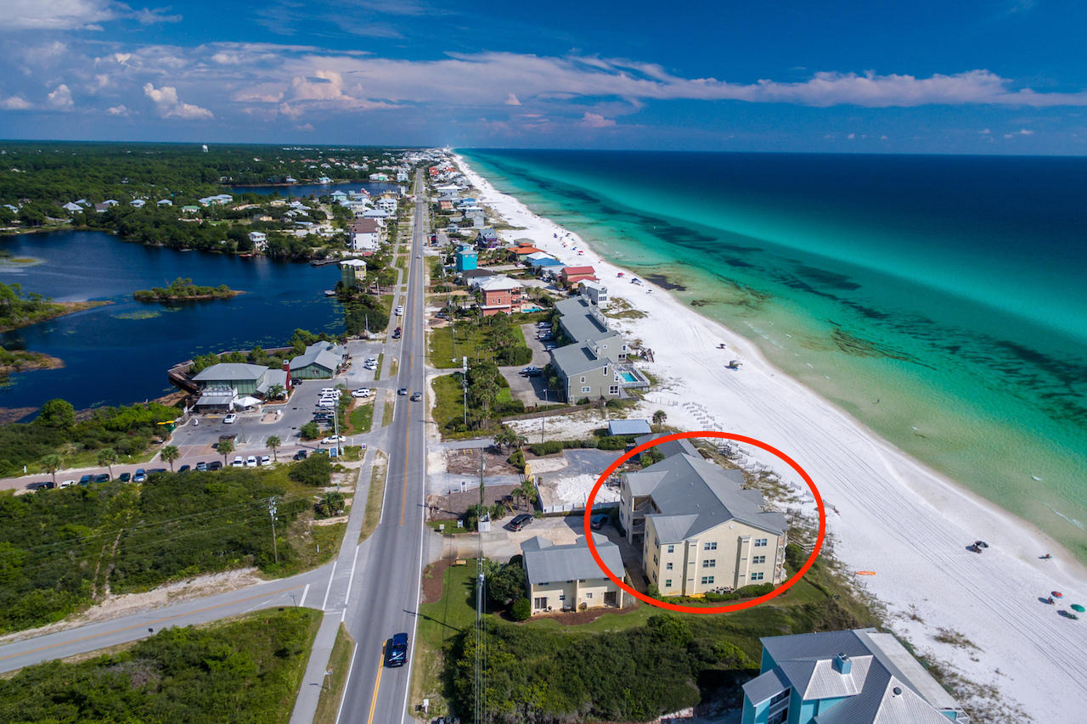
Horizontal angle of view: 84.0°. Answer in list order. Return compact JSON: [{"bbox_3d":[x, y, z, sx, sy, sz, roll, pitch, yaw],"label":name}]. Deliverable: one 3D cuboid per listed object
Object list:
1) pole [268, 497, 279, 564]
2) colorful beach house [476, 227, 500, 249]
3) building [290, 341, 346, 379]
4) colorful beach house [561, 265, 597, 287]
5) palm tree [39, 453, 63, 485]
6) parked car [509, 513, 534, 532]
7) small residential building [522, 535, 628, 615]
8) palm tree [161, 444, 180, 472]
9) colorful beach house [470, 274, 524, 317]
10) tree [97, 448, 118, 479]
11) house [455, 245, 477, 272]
[{"bbox_3d":[-41.892,26.197,92.979,1.200,12.200,0.800,-3,20,-9],"label":"pole"},{"bbox_3d":[-33.999,-76.034,370.156,10.000,11.200,10.300,-9,22,-24],"label":"colorful beach house"},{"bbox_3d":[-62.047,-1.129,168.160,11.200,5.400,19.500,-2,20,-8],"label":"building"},{"bbox_3d":[17.233,-40.466,286.352,17.700,9.400,13.000,-7,21,-21],"label":"colorful beach house"},{"bbox_3d":[-93.389,20.764,114.387,4.200,6.800,4.200,-3,20,-9],"label":"palm tree"},{"bbox_3d":[-3.517,26.253,99.132,1.920,1.750,4.750,14,23,32],"label":"parked car"},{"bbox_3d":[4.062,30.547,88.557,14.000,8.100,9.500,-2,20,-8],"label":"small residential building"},{"bbox_3d":[-69.959,18.304,113.346,3.300,5.500,3.300,1,20,0],"label":"palm tree"},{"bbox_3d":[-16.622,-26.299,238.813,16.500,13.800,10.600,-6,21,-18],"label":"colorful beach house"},{"bbox_3d":[-79.420,18.913,110.403,3.200,6.100,3.200,1,20,0],"label":"tree"},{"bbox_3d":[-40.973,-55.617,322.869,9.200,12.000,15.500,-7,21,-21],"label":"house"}]

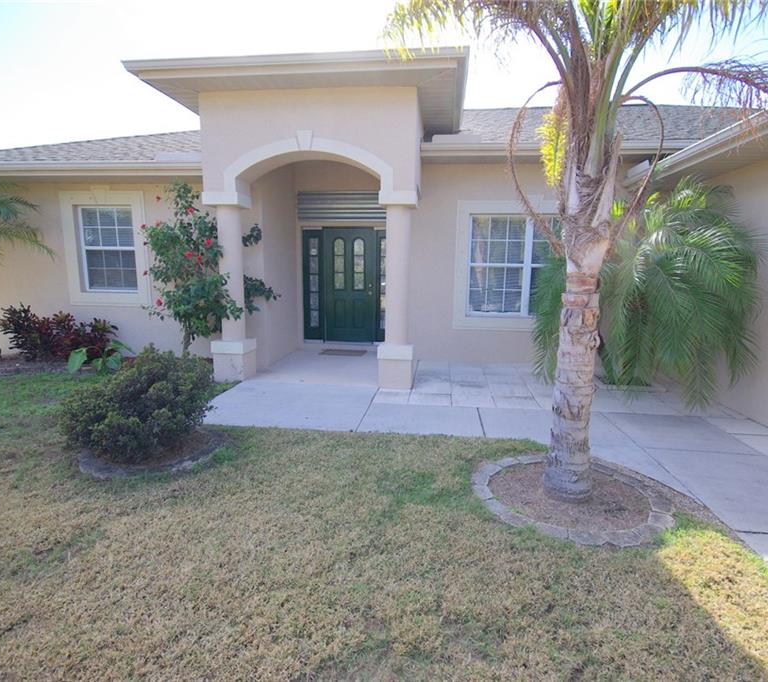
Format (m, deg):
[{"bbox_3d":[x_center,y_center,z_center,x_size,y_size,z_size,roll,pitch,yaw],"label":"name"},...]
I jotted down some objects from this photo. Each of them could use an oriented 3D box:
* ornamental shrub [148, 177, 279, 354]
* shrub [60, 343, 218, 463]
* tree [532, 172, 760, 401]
[{"bbox_3d":[-2.138,-0.763,5.243,1.600,2.220,1.000,2,10,8],"label":"ornamental shrub"},{"bbox_3d":[-1.957,0.417,3.472,1.140,0.760,1.060,2,10,8],"label":"shrub"},{"bbox_3d":[2.699,-0.583,4.822,1.850,2.320,1.850,2,10,8],"label":"tree"}]

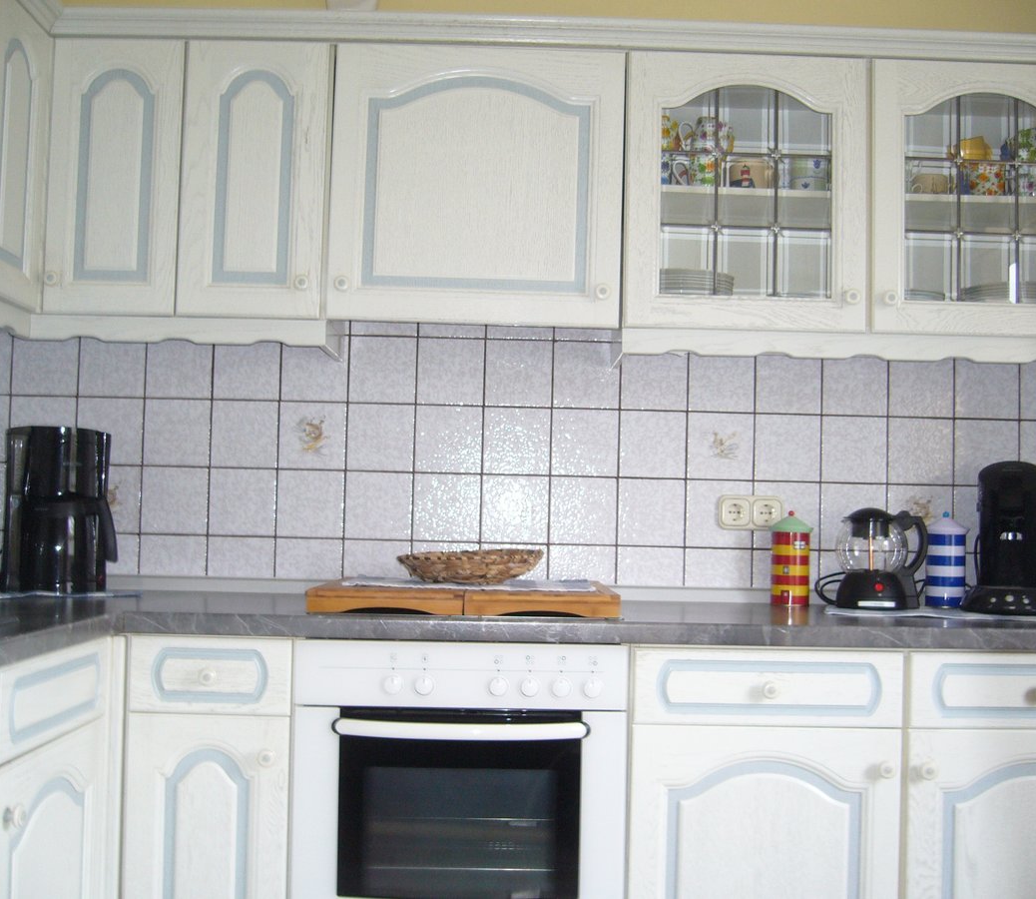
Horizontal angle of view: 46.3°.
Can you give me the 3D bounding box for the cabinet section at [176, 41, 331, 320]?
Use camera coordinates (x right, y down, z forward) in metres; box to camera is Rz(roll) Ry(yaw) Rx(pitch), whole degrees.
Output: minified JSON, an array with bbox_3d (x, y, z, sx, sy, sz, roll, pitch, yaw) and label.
[{"bbox_3d":[-0.536,-0.537,2.619,0.295,0.564,0.335,1,-3,-1],"label":"cabinet section"}]

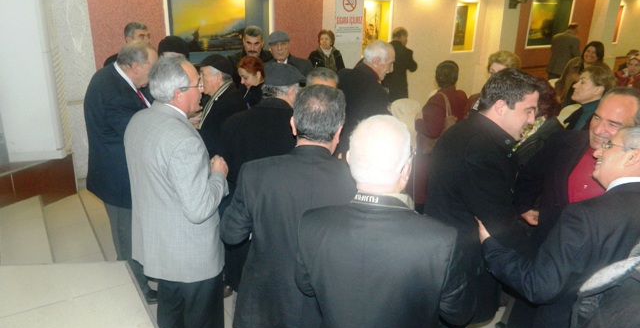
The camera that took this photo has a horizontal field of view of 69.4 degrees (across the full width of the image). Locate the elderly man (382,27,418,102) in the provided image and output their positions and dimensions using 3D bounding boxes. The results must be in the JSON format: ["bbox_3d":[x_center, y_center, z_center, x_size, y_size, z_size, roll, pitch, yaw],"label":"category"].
[{"bbox_3d":[0.941,-0.814,5.772,0.520,1.710,0.360,11,21,26],"label":"elderly man"}]

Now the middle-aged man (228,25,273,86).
[{"bbox_3d":[-0.587,-0.336,4.179,0.500,1.756,0.340,-1,19,-7],"label":"middle-aged man"}]

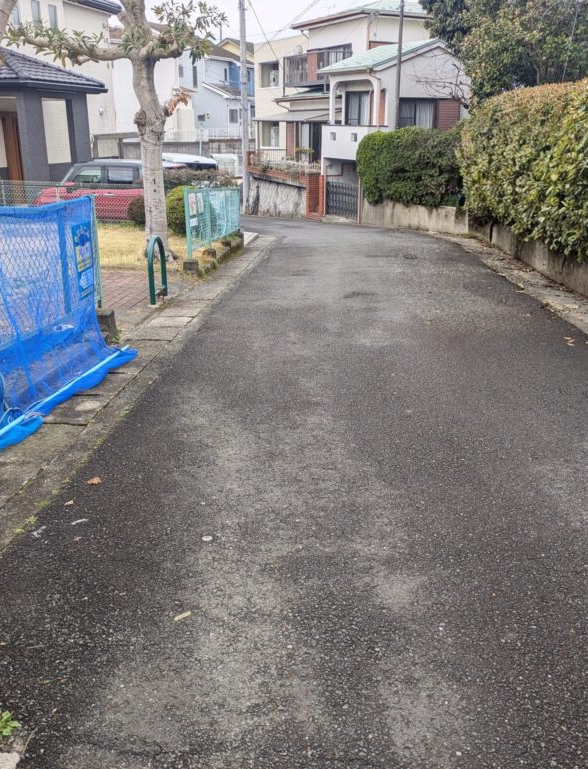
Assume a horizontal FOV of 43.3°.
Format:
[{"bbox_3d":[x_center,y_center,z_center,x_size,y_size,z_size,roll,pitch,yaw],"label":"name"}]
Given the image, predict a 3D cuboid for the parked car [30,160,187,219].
[{"bbox_3d":[-4.615,-4.879,18.925,3.500,1.660,1.530,2,19,8],"label":"parked car"}]

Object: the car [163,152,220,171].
[{"bbox_3d":[-3.771,-6.616,23.828,1.690,1.600,4.100,-11,22,-30],"label":"car"}]

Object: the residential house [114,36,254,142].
[{"bbox_3d":[-6.763,-19.757,50.325,7.600,7.200,8.400,6,19,17],"label":"residential house"}]

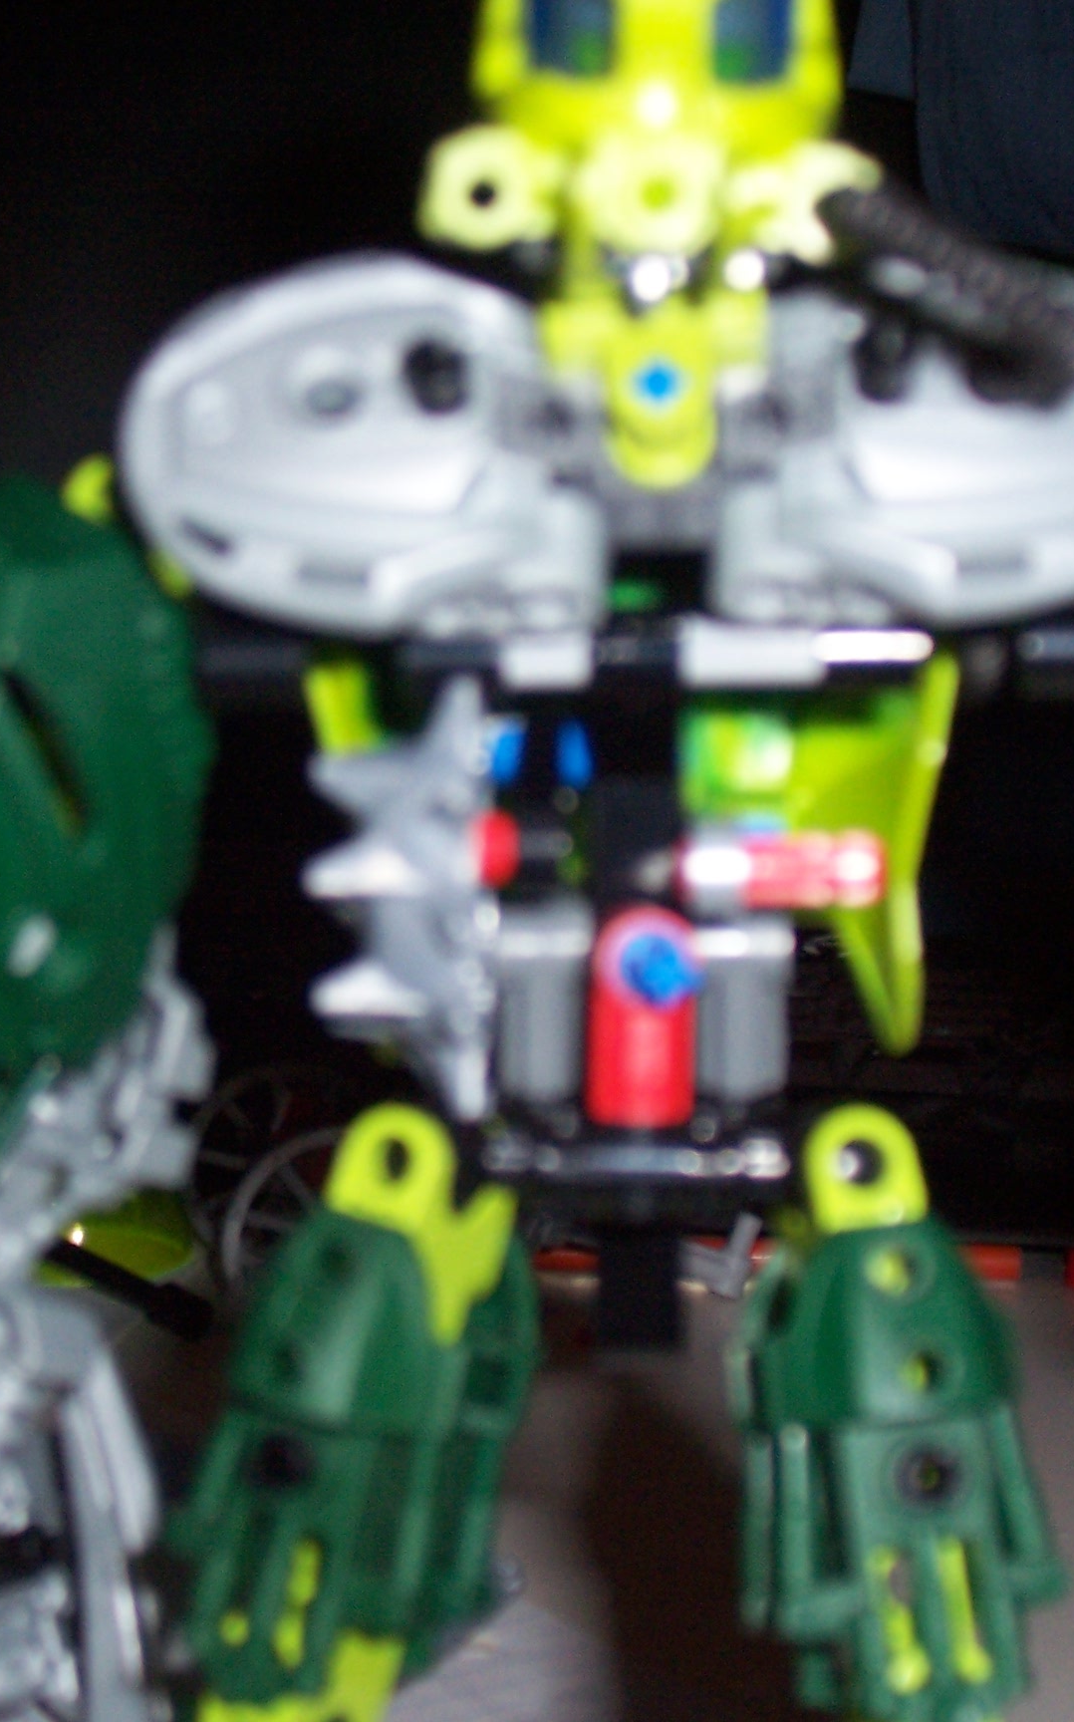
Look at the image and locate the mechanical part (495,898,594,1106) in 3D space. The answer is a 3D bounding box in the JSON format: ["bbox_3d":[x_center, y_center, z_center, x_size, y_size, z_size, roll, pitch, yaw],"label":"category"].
[{"bbox_3d":[0.001,0.012,0.285,0.008,0.016,0.008,0,8,0],"label":"mechanical part"}]

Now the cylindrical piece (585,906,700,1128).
[{"bbox_3d":[0.008,0.012,0.265,0.007,0.016,0.008,0,8,0],"label":"cylindrical piece"}]

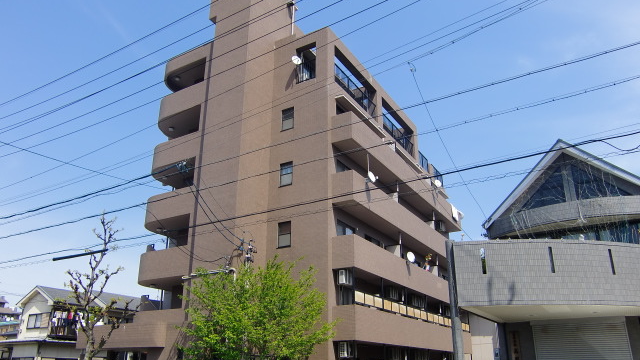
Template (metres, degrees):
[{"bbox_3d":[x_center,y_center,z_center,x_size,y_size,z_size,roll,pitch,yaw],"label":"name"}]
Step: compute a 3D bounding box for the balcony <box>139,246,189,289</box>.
[{"bbox_3d":[-6.782,4.239,24.626,4.230,1.349,2.518,-11,-23,28],"label":"balcony"}]

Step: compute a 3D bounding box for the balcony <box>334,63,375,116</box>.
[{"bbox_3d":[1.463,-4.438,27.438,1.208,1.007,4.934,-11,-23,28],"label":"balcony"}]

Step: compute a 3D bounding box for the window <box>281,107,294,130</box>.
[{"bbox_3d":[-1.507,-2.901,24.882,0.675,1.148,0.141,-11,-23,28],"label":"window"}]

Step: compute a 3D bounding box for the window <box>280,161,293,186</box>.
[{"bbox_3d":[-1.525,-0.252,23.902,0.675,1.138,0.141,-11,-23,28],"label":"window"}]

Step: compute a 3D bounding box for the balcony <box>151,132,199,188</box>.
[{"bbox_3d":[-6.822,-1.002,26.643,4.330,1.359,2.568,-11,-23,28],"label":"balcony"}]

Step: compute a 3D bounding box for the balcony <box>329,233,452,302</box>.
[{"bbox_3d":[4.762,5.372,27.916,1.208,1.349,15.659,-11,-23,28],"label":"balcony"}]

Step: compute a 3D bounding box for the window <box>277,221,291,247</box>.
[{"bbox_3d":[-1.542,2.421,22.912,0.675,1.178,0.141,-11,-23,28],"label":"window"}]

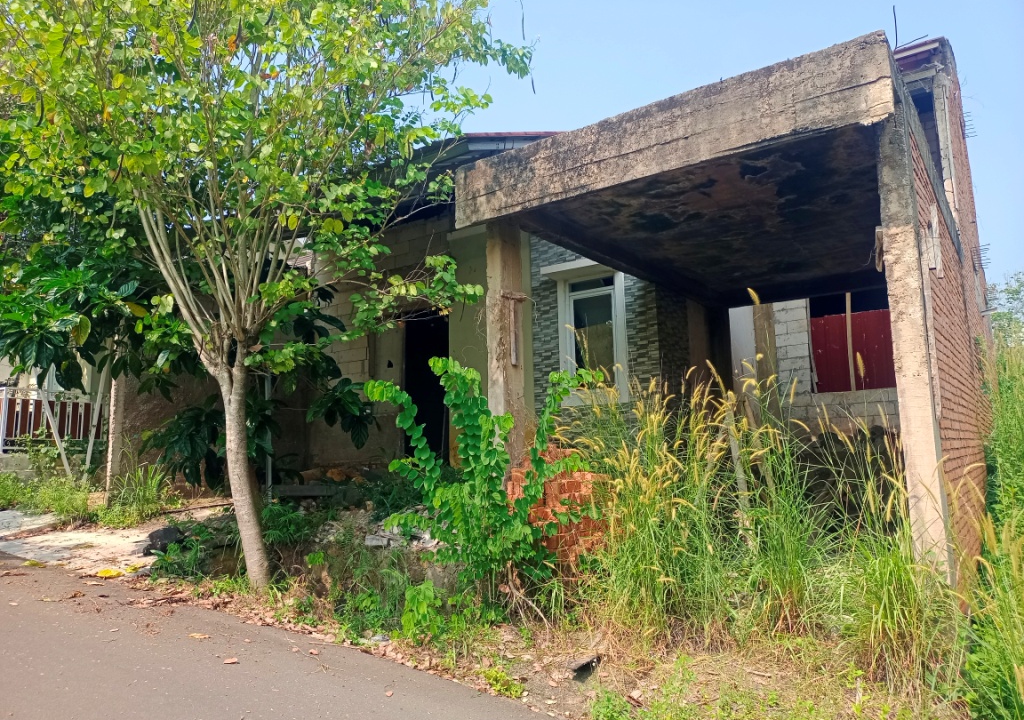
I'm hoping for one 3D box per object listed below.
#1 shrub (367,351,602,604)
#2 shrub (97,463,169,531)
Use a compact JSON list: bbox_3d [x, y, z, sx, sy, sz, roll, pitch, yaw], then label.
[{"bbox_3d":[-0.277,1.050,6.500,1.960,2.130,1.650,-1,-7,0],"label":"shrub"},{"bbox_3d":[-5.016,1.796,9.800,0.960,0.870,0.850,-1,-7,0],"label":"shrub"}]

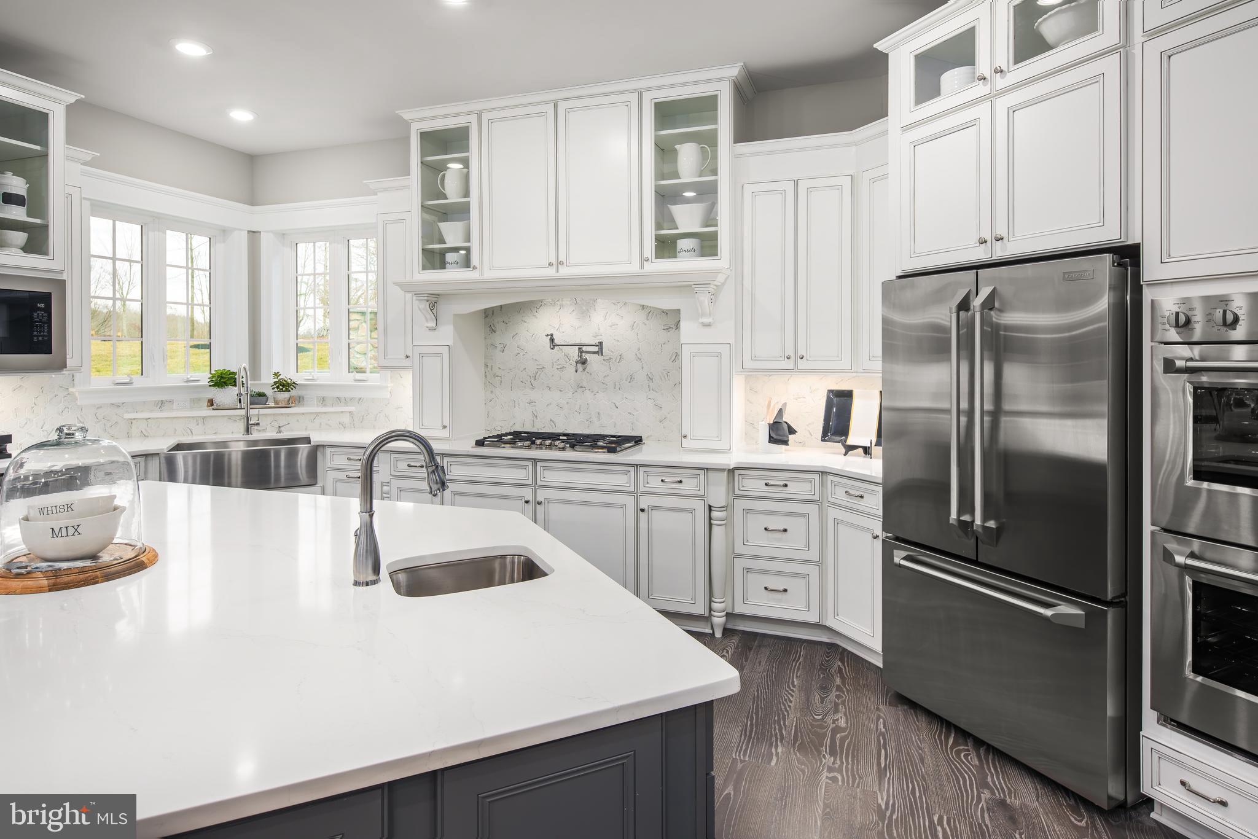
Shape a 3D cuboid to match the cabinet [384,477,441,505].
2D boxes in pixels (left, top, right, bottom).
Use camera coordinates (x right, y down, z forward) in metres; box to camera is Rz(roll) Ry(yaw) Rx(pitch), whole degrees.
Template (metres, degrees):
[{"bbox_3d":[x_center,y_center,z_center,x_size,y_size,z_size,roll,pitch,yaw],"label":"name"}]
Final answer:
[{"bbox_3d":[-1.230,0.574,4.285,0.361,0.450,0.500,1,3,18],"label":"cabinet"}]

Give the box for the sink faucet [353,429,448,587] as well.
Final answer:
[{"bbox_3d":[-0.578,0.208,1.674,0.230,0.370,0.090,-2,3,-30],"label":"sink faucet"}]

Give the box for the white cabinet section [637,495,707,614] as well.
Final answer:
[{"bbox_3d":[0.315,0.714,3.815,0.364,0.600,0.520,1,3,18],"label":"white cabinet section"}]

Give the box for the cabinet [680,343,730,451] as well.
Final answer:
[{"bbox_3d":[0.490,-0.143,3.983,0.287,0.612,0.330,1,3,18],"label":"cabinet"}]

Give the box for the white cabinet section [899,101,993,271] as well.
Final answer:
[{"bbox_3d":[1.498,-0.922,2.797,0.520,0.591,0.405,-2,3,-28],"label":"white cabinet section"}]

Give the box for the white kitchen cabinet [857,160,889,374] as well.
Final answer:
[{"bbox_3d":[1.506,-0.788,3.489,0.330,1.090,0.500,-2,3,-27],"label":"white kitchen cabinet"}]

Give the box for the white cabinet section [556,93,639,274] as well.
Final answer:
[{"bbox_3d":[-0.128,-1.444,4.223,0.528,1.064,0.370,1,3,18],"label":"white cabinet section"}]

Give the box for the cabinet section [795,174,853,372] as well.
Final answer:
[{"bbox_3d":[1.137,-0.816,3.838,0.286,1.064,0.330,1,3,18],"label":"cabinet section"}]

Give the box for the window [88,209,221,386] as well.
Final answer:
[{"bbox_3d":[-3.448,-0.834,4.848,0.100,1.160,0.990,1,3,18],"label":"window"}]

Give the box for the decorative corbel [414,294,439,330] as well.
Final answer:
[{"bbox_3d":[-1.318,-0.698,4.351,0.100,0.230,0.150,1,3,18],"label":"decorative corbel"}]

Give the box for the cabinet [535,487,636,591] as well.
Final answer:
[{"bbox_3d":[-0.169,0.693,3.933,0.594,0.620,0.500,1,3,18],"label":"cabinet"}]

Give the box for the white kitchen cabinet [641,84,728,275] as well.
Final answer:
[{"bbox_3d":[0.396,-1.420,4.071,0.530,1.071,0.420,1,3,18],"label":"white kitchen cabinet"}]

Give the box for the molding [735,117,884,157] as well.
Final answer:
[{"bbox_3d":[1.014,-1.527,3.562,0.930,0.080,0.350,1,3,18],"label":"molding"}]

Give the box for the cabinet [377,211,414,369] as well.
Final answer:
[{"bbox_3d":[-1.556,-0.906,4.752,0.335,1.090,0.330,1,3,18],"label":"cabinet"}]

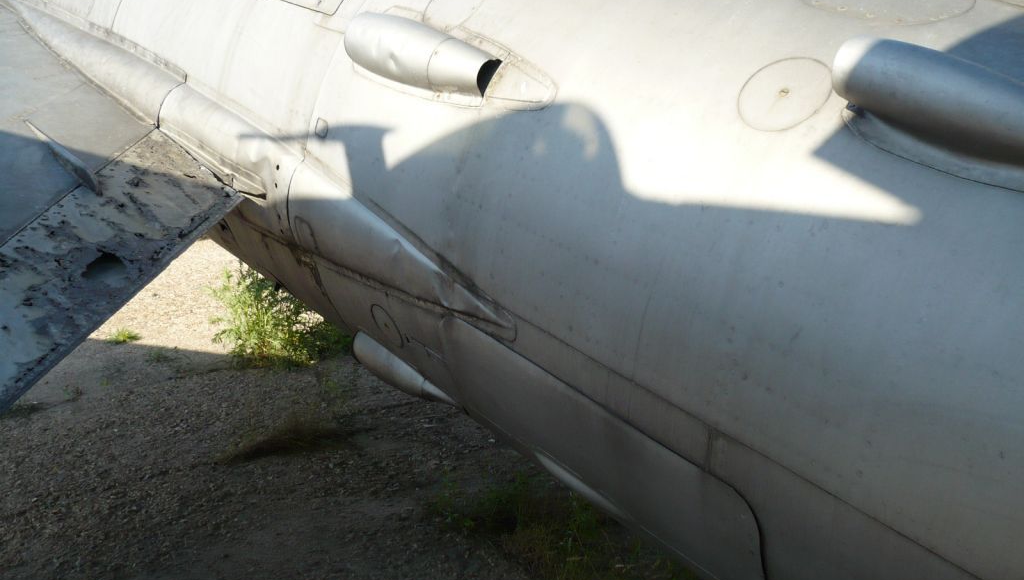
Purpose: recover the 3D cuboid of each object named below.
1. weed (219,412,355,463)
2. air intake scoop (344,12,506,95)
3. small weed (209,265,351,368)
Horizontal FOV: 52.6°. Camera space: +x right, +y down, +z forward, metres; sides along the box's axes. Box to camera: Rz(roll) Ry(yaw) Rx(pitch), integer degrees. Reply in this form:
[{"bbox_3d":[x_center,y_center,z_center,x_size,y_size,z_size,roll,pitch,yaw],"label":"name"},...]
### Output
[{"bbox_3d":[-0.893,0.587,4.122,0.515,0.126,0.273,0,26,0],"label":"weed"},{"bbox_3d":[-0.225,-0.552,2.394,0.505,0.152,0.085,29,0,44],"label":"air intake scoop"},{"bbox_3d":[-1.050,0.119,4.709,0.645,0.452,0.503,0,26,0],"label":"small weed"}]

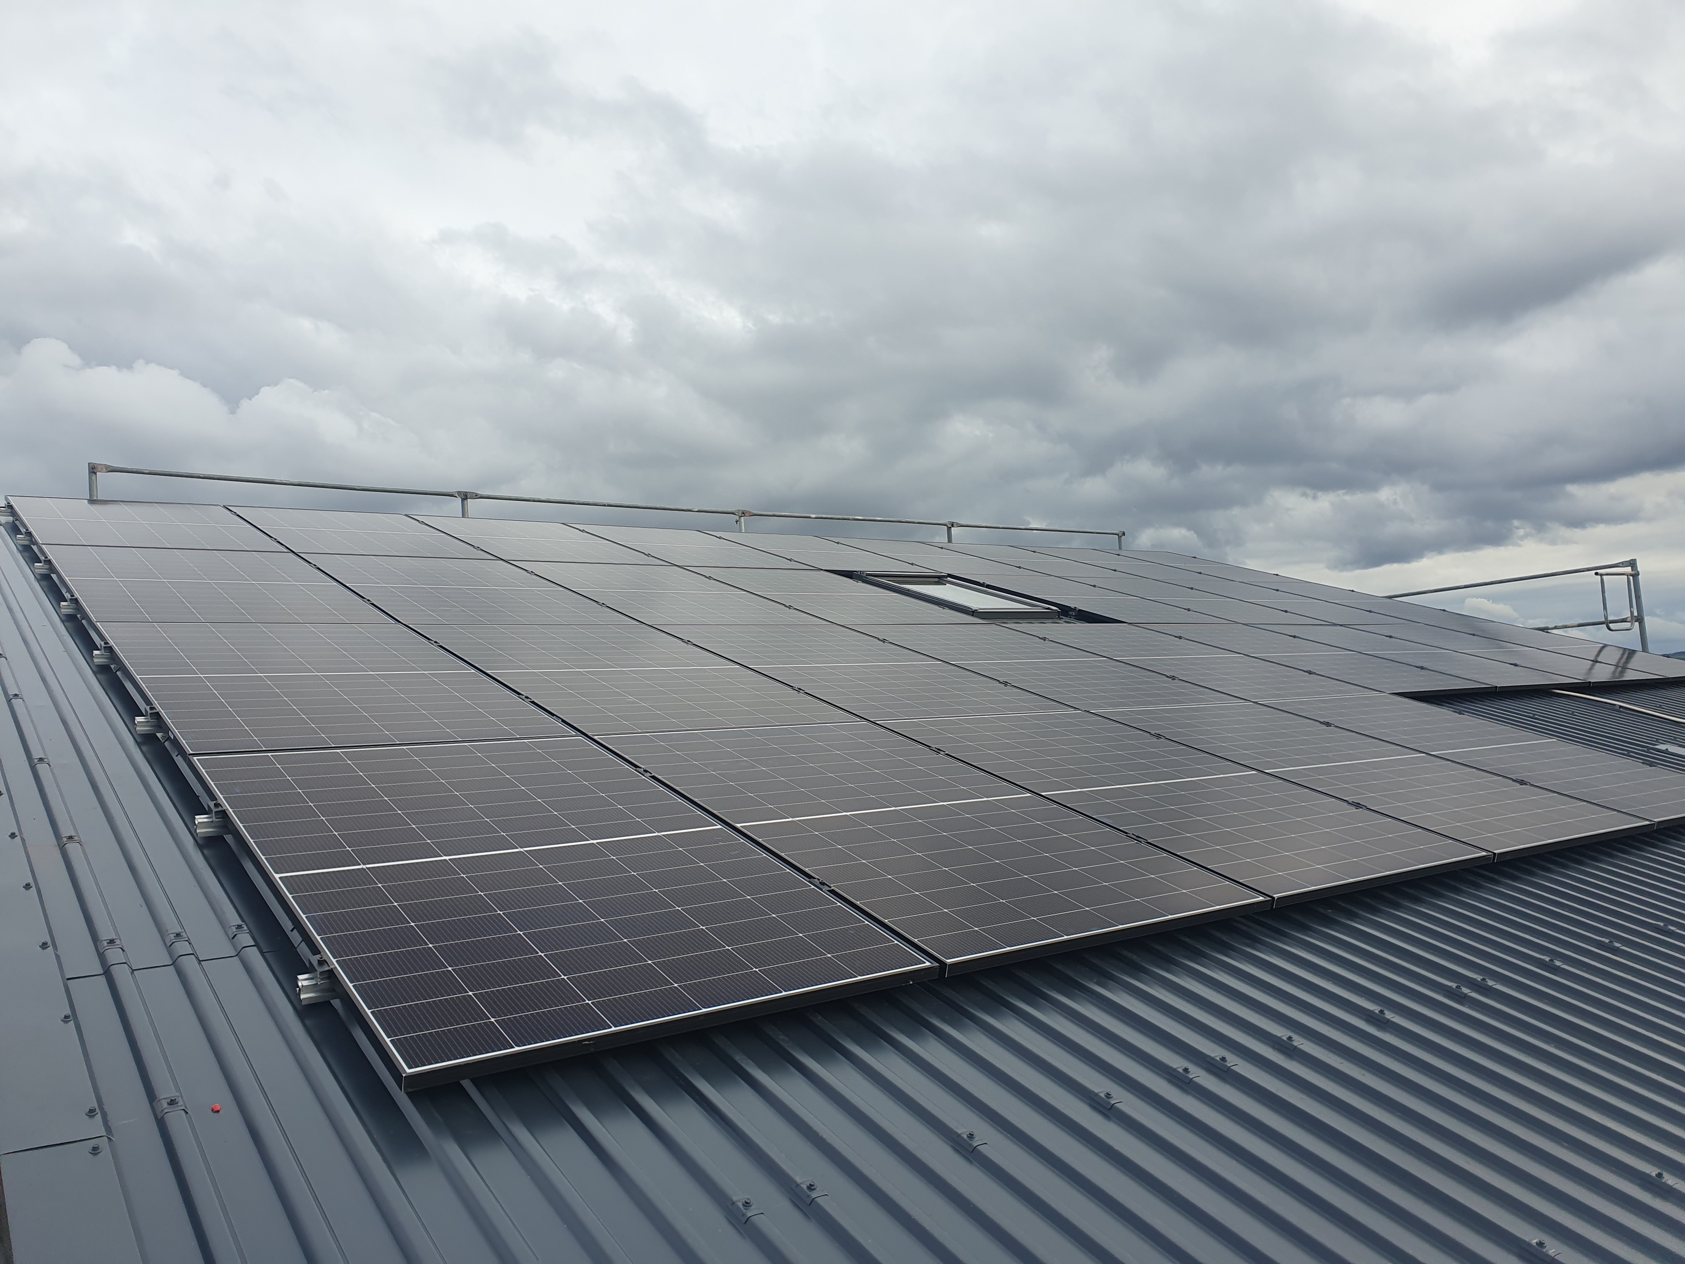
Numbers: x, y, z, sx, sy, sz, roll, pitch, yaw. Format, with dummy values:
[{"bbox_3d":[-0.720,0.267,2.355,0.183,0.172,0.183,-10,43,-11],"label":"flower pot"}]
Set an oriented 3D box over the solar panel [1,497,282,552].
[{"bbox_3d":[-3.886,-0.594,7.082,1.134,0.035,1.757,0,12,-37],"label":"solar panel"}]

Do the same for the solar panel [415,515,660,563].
[{"bbox_3d":[-2.077,-0.604,8.608,1.125,0.040,1.750,0,12,-37],"label":"solar panel"}]

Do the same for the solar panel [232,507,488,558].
[{"bbox_3d":[-3.022,-0.606,7.904,1.125,0.040,1.750,0,12,-37],"label":"solar panel"}]

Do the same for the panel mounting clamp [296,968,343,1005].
[{"bbox_3d":[-0.965,0.657,2.345,0.090,0.050,0.045,0,12,-37],"label":"panel mounting clamp"}]

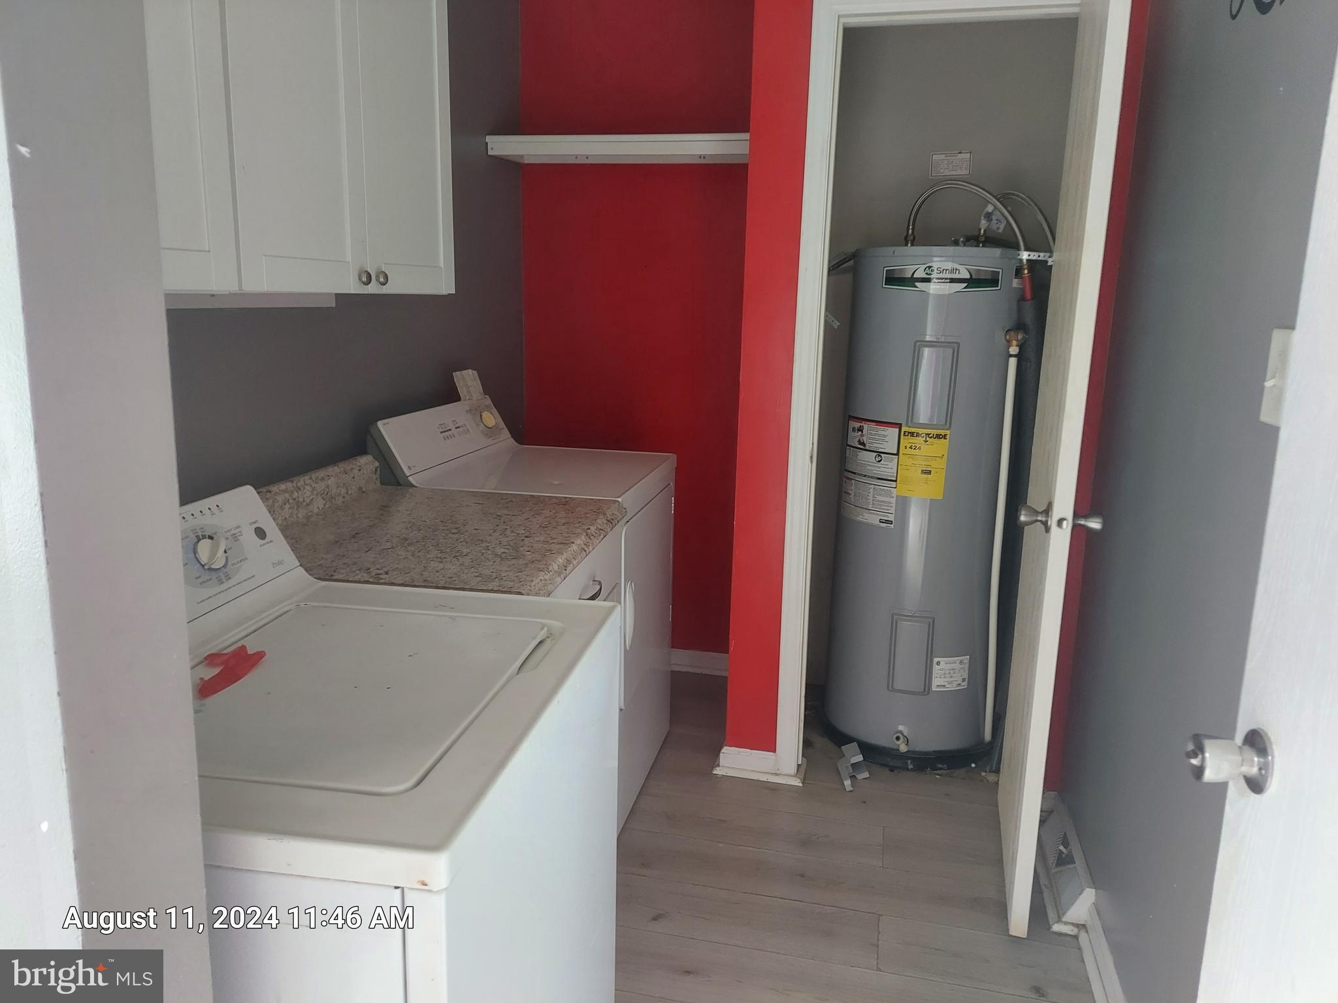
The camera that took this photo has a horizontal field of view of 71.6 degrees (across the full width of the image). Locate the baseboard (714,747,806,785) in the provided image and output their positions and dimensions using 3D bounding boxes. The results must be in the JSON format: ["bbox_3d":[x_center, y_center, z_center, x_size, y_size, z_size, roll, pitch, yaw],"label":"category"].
[{"bbox_3d":[0.270,0.785,2.769,0.270,0.077,0.045,4,13,11],"label":"baseboard"}]

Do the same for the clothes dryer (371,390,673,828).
[{"bbox_3d":[-0.372,0.278,2.685,0.665,1.080,0.680,4,13,11],"label":"clothes dryer"}]

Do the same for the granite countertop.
[{"bbox_3d":[-0.506,0.039,1.948,0.660,0.125,0.735,4,13,11],"label":"granite countertop"}]

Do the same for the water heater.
[{"bbox_3d":[0.777,0.009,2.916,0.500,1.545,0.510,4,13,15],"label":"water heater"}]

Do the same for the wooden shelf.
[{"bbox_3d":[-0.118,-1.137,3.016,0.880,0.054,0.335,4,13,11],"label":"wooden shelf"}]

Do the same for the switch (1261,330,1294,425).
[{"bbox_3d":[0.843,-0.172,1.288,0.018,0.130,0.083,4,13,11],"label":"switch"}]

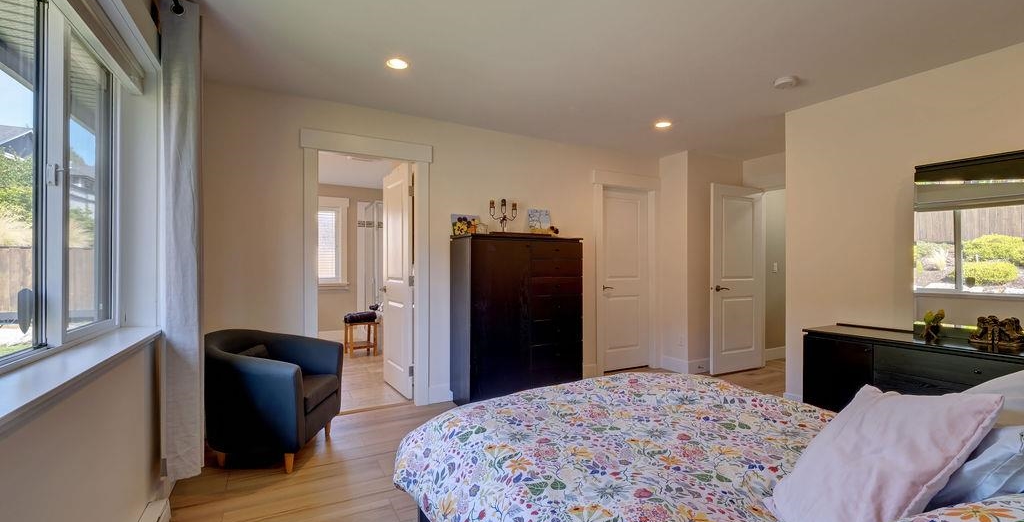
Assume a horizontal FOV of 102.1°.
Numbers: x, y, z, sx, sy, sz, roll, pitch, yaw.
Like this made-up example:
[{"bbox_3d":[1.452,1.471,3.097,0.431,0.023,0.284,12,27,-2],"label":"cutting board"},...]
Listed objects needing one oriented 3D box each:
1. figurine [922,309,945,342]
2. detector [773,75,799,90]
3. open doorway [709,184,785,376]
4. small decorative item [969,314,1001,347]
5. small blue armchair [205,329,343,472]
[{"bbox_3d":[2.505,0.384,2.462,0.080,0.185,0.090,0,0,-29],"label":"figurine"},{"bbox_3d":[1.861,-1.210,2.807,0.145,0.048,0.145,0,0,0],"label":"detector"},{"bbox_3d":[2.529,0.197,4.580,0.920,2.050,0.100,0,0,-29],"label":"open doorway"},{"bbox_3d":[2.714,0.399,2.371,0.090,0.155,0.110,0,0,-29],"label":"small decorative item"},{"bbox_3d":[-1.526,0.828,2.611,0.650,0.765,0.640,0,0,1],"label":"small blue armchair"}]

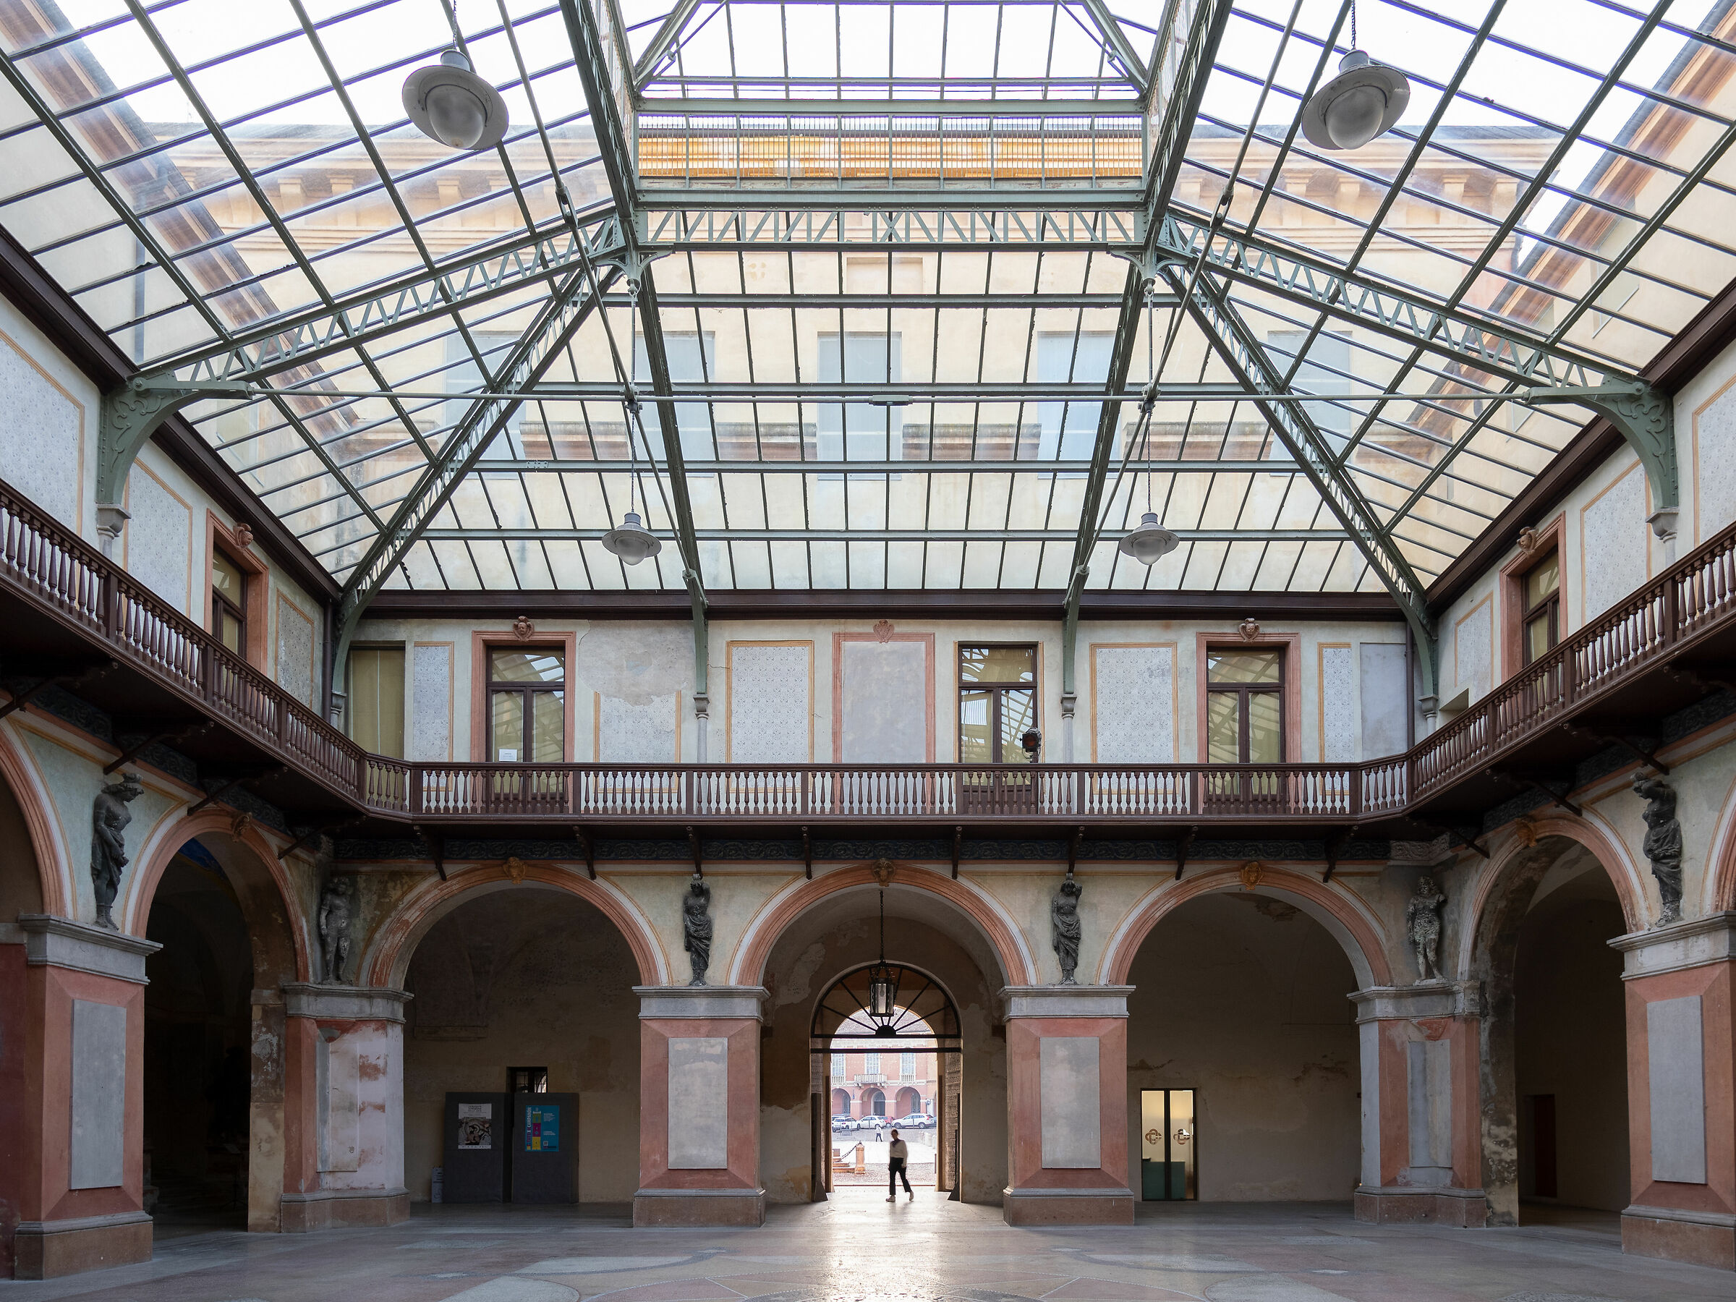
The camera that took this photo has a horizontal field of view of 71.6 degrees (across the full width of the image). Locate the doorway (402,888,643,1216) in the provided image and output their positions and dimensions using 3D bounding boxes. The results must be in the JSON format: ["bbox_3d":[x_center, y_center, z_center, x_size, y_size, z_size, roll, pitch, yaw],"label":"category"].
[{"bbox_3d":[-5.907,6.769,20.400,4.100,5.450,0.650,0,-8,0],"label":"doorway"}]

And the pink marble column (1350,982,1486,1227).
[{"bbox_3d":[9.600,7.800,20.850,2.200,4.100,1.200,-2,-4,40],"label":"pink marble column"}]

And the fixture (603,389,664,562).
[{"bbox_3d":[-2.900,-2.120,14.900,0.730,2.050,0.730,0,-3,0],"label":"fixture"}]

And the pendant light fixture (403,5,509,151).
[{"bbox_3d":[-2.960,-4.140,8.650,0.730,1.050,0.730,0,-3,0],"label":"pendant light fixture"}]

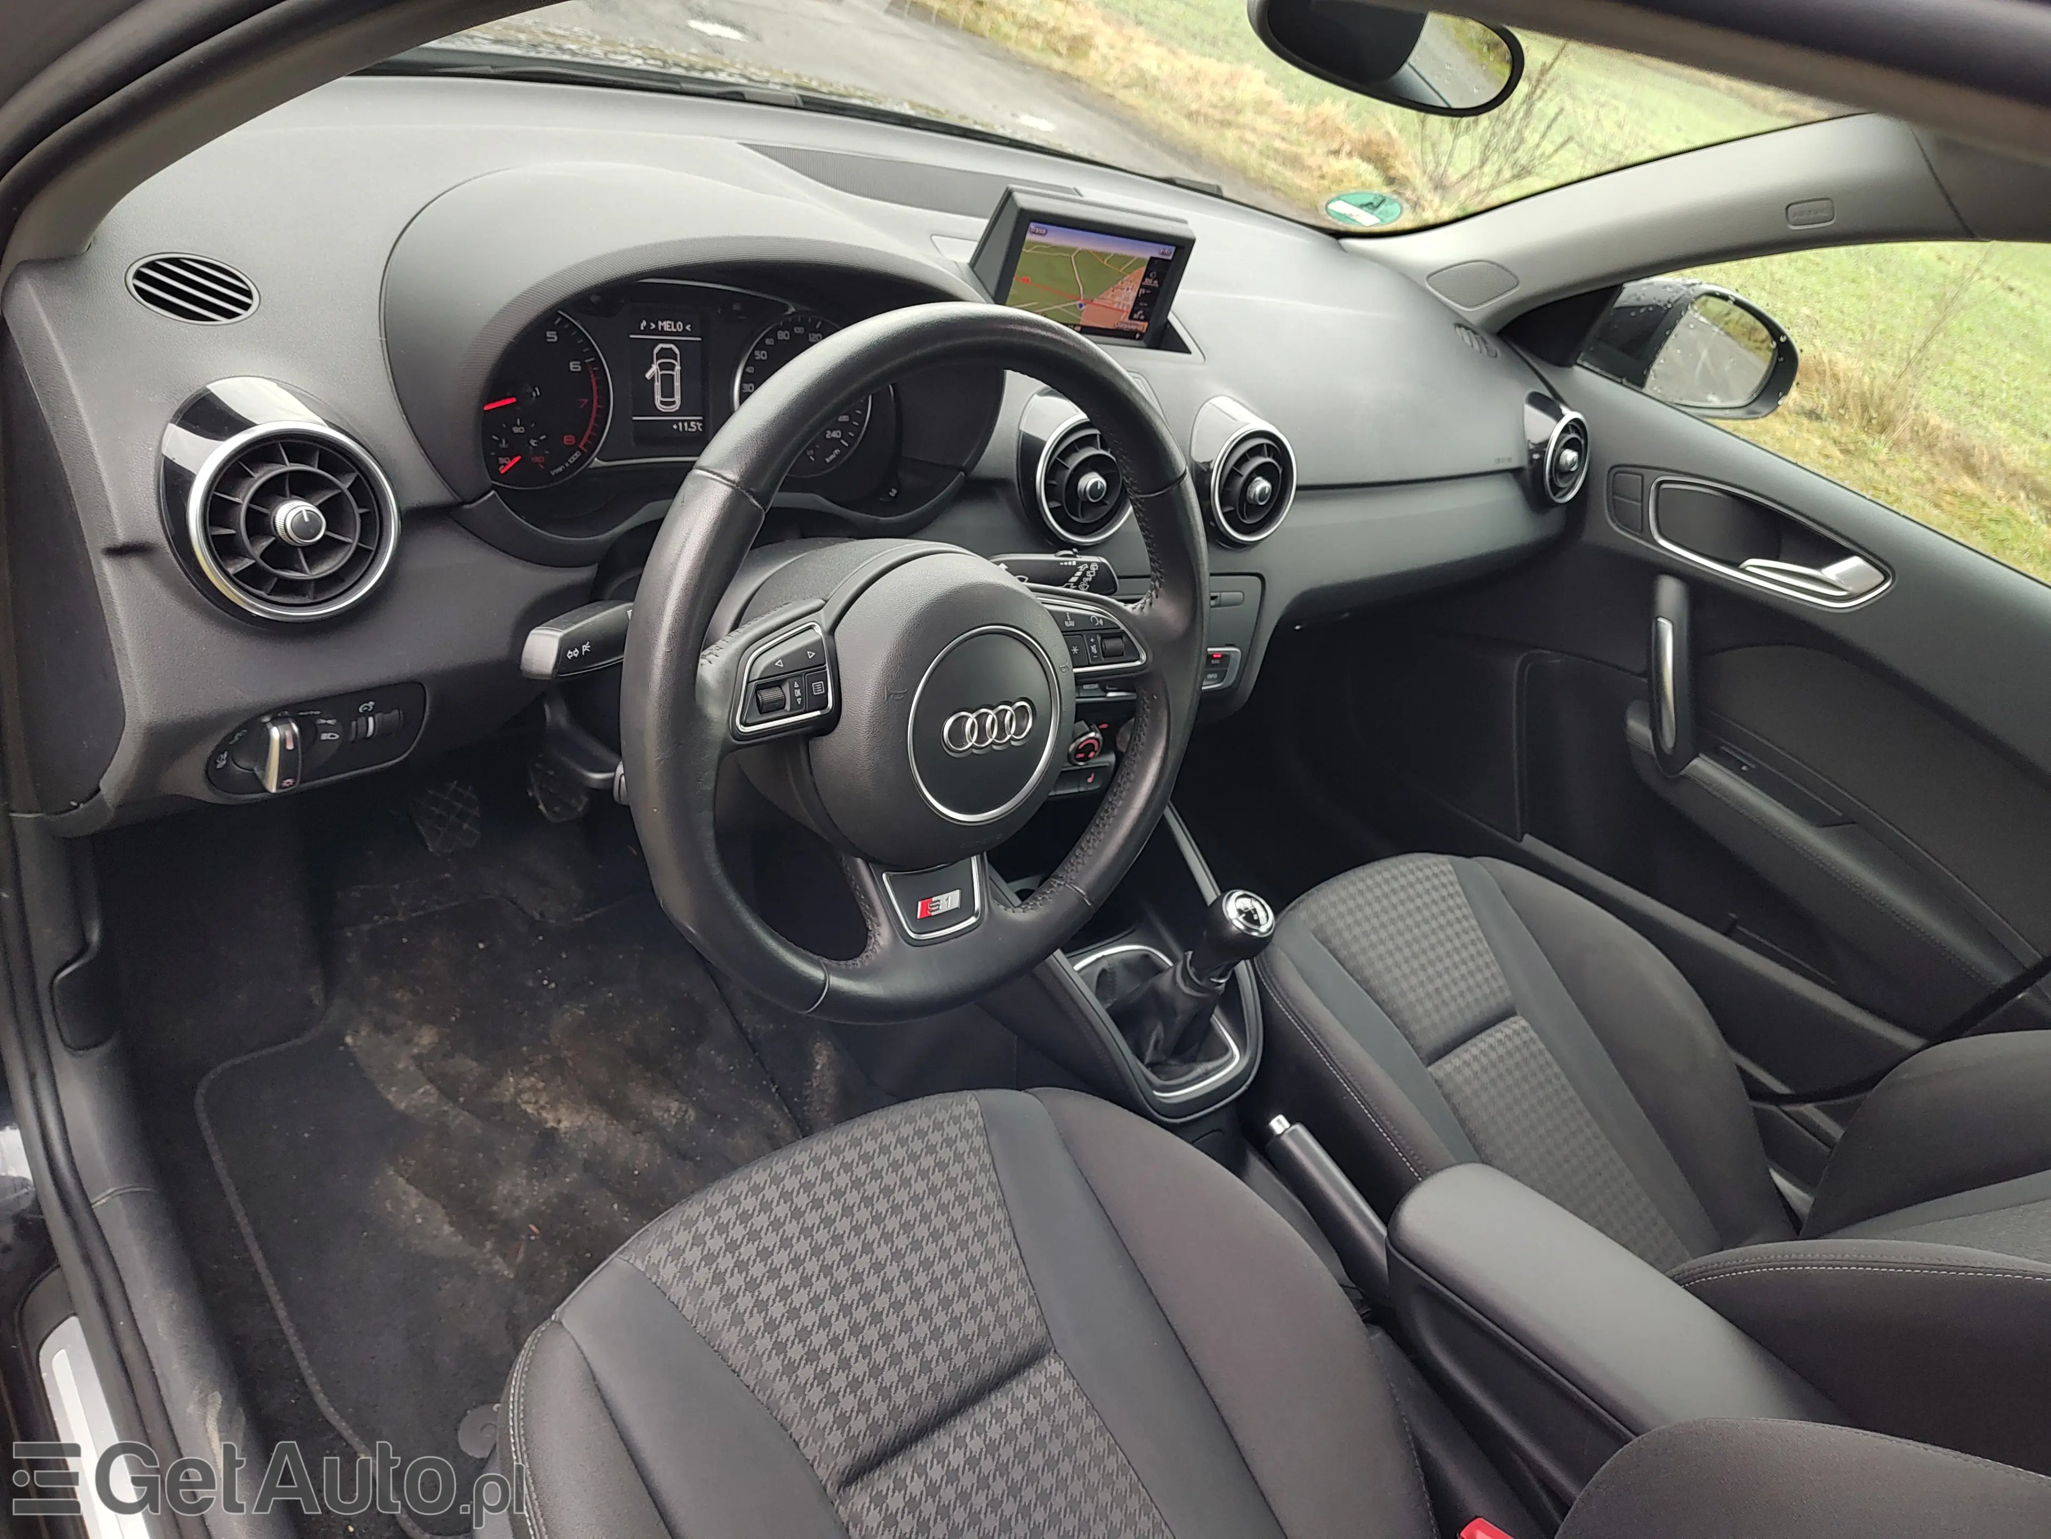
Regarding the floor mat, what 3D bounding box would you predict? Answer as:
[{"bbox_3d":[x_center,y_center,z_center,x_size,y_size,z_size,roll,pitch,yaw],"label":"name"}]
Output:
[{"bbox_3d":[-0.393,0.300,1.130,0.450,0.030,0.580,-13,47,-41],"label":"floor mat"}]

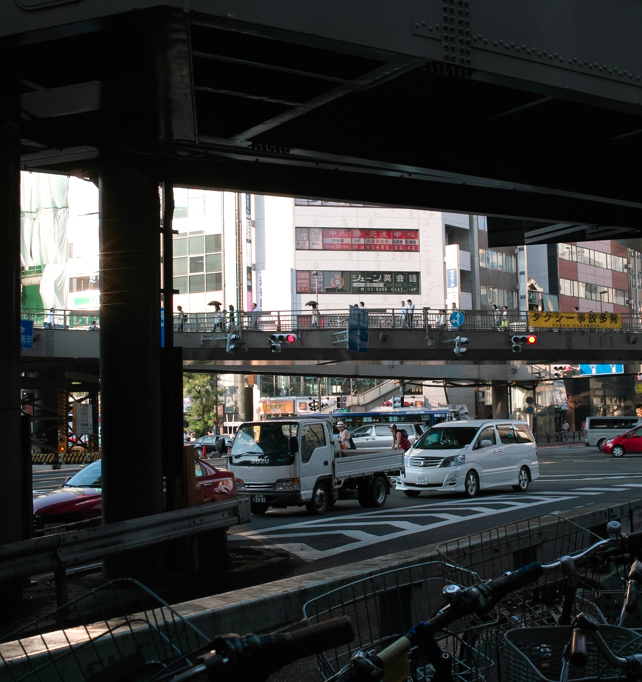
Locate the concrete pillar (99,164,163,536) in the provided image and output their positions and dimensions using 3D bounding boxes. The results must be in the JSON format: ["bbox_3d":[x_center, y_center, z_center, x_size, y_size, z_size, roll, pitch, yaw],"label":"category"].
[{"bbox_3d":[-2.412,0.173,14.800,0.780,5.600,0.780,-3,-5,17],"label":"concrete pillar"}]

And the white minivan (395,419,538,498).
[{"bbox_3d":[3.845,3.023,30.476,1.805,1.920,4.840,-5,-5,35],"label":"white minivan"}]

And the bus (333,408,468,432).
[{"bbox_3d":[3.698,6.416,81.980,10.700,3.050,2.500,-2,-4,12],"label":"bus"}]

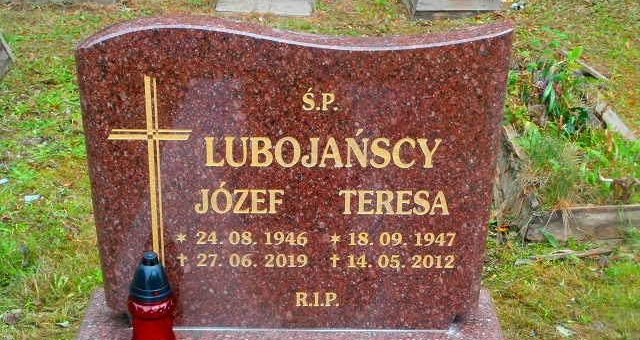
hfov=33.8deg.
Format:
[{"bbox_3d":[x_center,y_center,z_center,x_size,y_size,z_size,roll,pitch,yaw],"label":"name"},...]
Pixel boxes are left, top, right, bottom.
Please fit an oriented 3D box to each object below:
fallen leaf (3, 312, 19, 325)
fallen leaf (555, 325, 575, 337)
[{"bbox_3d":[-0.861,0.413,2.930,0.042,0.014,0.042,0,21,0],"label":"fallen leaf"},{"bbox_3d":[0.682,0.448,2.930,0.052,0.010,0.026,16,25,35],"label":"fallen leaf"}]

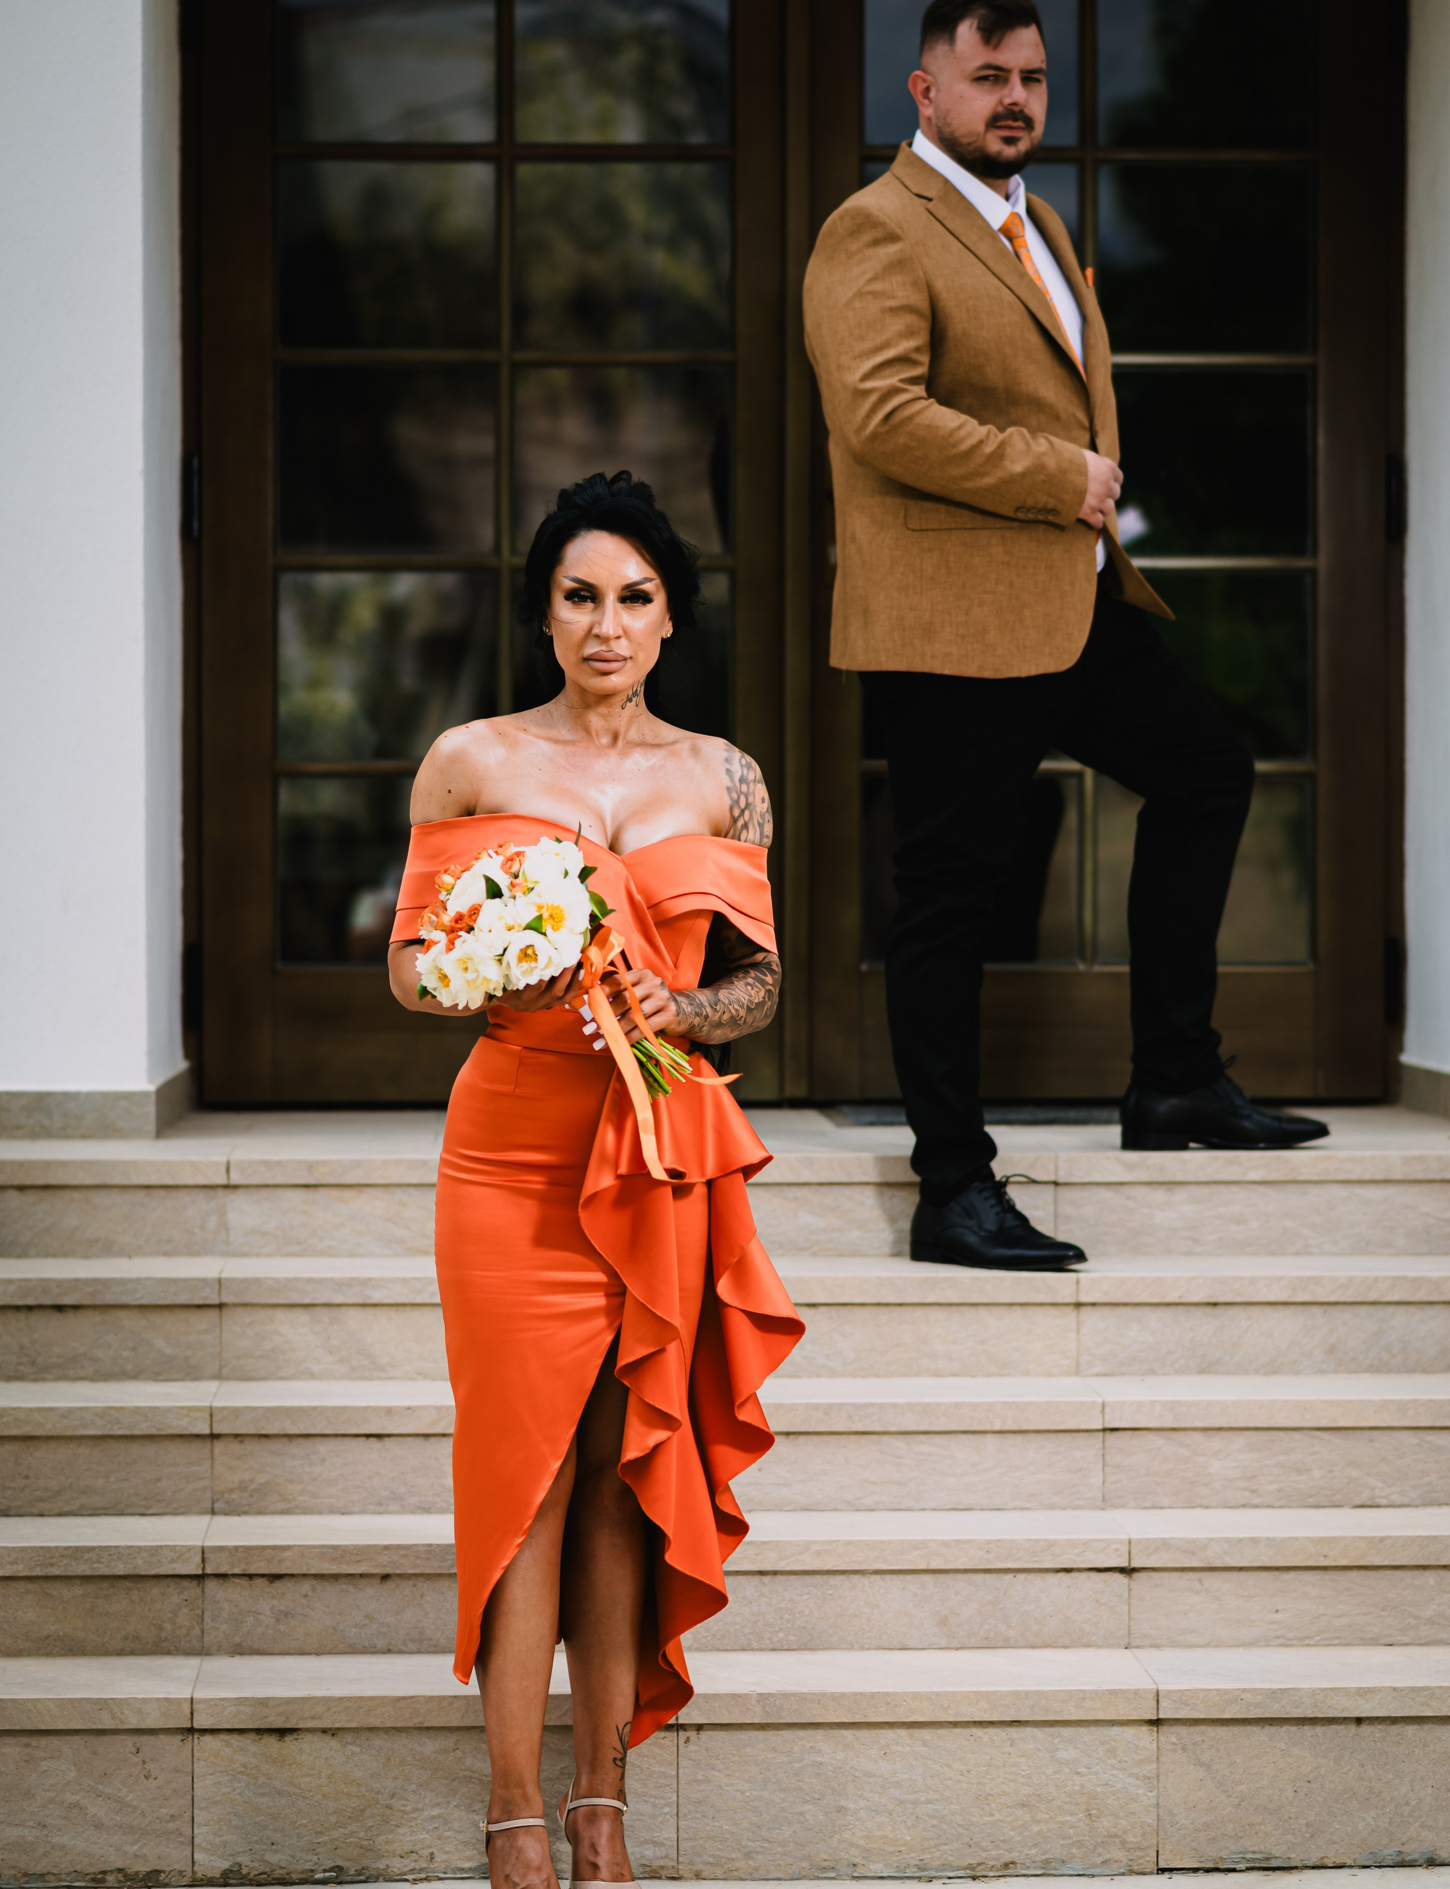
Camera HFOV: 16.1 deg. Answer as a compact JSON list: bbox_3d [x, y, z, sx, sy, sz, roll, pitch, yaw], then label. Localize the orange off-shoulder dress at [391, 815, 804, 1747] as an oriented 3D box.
[{"bbox_3d":[-0.154,0.398,6.184,0.490,1.100,0.340,0,1,-6],"label":"orange off-shoulder dress"}]

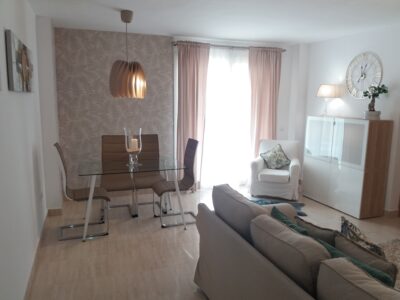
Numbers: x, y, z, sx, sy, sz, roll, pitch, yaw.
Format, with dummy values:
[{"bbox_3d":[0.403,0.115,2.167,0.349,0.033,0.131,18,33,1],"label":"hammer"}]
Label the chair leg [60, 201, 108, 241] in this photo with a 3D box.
[{"bbox_3d":[-1.325,0.746,3.702,0.510,0.410,0.400,-2,9,-20],"label":"chair leg"}]

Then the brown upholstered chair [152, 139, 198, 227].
[{"bbox_3d":[-0.299,0.395,4.033,0.540,1.030,0.420,-2,9,-20],"label":"brown upholstered chair"}]

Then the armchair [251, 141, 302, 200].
[{"bbox_3d":[1.269,0.321,5.345,0.730,0.830,0.720,3,9,17],"label":"armchair"}]

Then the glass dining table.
[{"bbox_3d":[-0.826,0.548,3.950,1.190,0.740,0.820,-2,9,-20],"label":"glass dining table"}]

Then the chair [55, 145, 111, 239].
[{"bbox_3d":[-1.320,0.432,3.667,0.550,1.040,0.420,-2,9,-20],"label":"chair"}]

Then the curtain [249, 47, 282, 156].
[{"bbox_3d":[1.131,-0.544,5.692,0.640,2.380,0.110,-2,9,-20],"label":"curtain"}]

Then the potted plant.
[{"bbox_3d":[2.263,-0.611,4.181,0.280,0.450,0.300,-2,9,-20],"label":"potted plant"}]

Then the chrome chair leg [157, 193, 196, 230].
[{"bbox_3d":[-0.292,0.699,4.092,0.500,0.410,0.400,-2,9,-20],"label":"chrome chair leg"}]

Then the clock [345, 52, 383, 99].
[{"bbox_3d":[2.307,-1.049,4.556,0.050,0.650,0.650,-2,9,-20],"label":"clock"}]

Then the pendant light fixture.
[{"bbox_3d":[-0.821,-1.070,3.679,0.420,0.960,0.420,-2,9,-20],"label":"pendant light fixture"}]

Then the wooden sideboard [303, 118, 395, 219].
[{"bbox_3d":[2.094,0.185,4.741,0.415,1.291,1.188,-2,9,-20],"label":"wooden sideboard"}]

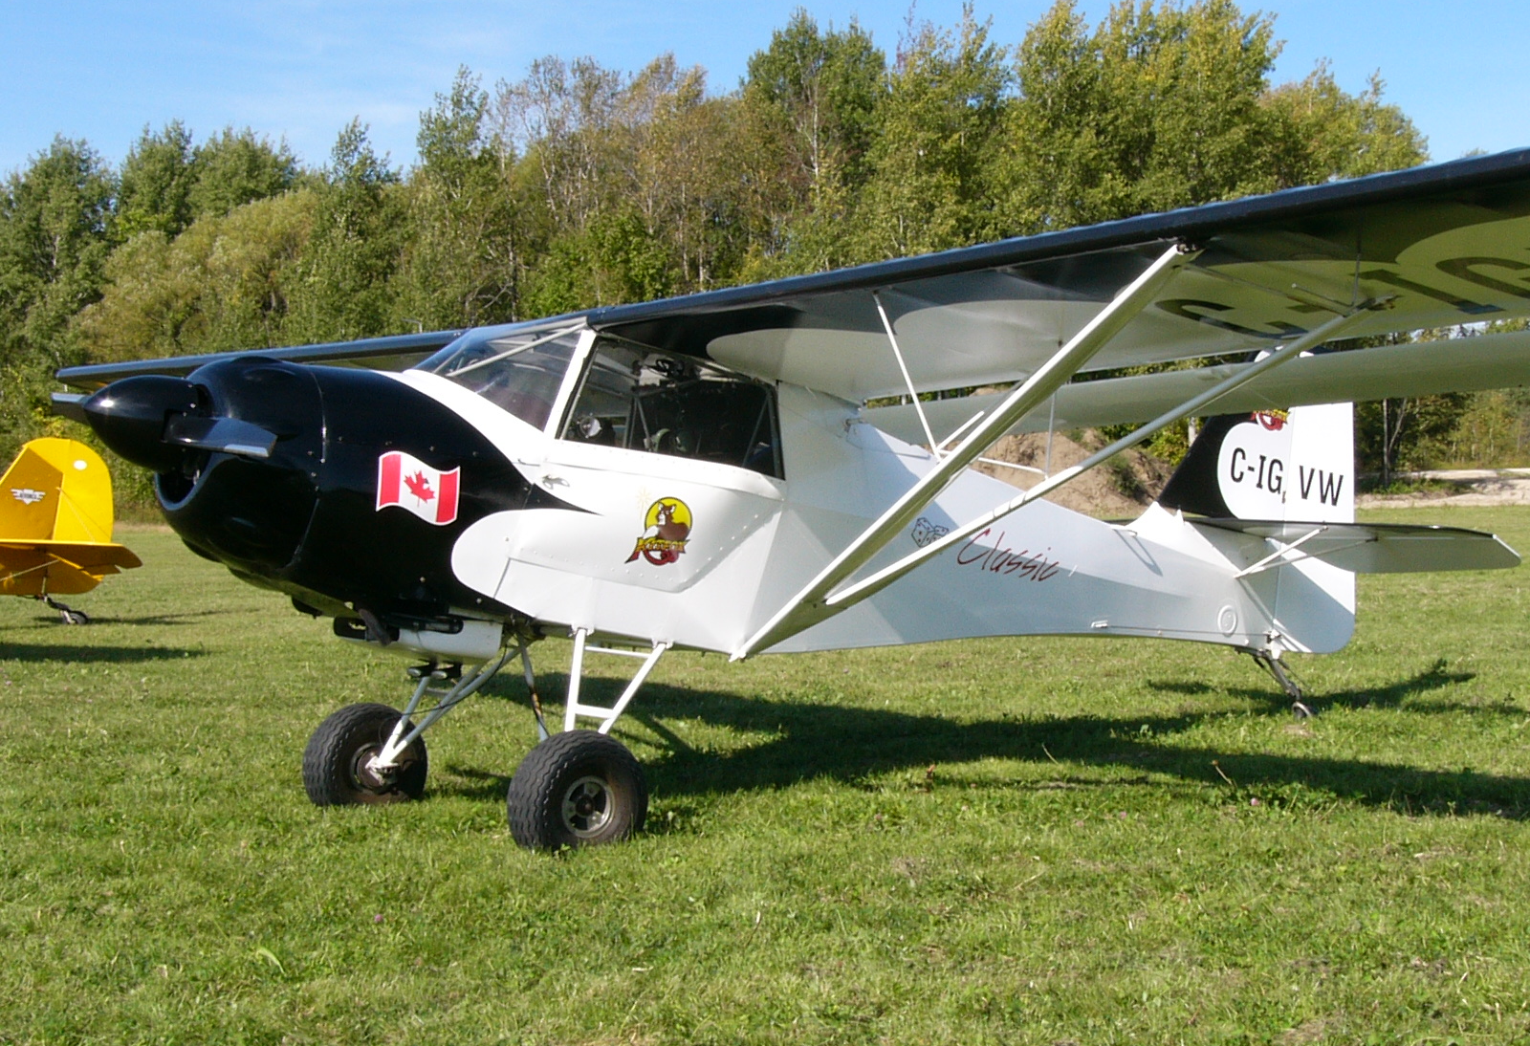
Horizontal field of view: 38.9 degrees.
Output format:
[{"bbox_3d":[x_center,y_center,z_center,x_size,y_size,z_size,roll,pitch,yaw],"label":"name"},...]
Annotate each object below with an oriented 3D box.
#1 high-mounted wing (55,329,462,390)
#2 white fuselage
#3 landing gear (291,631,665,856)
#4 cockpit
[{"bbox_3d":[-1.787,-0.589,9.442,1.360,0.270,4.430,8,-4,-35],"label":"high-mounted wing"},{"bbox_3d":[0.665,-0.084,7.959,4.630,1.160,1.040,4,-2,-35],"label":"white fuselage"},{"bbox_3d":[-0.817,0.652,6.912,0.730,0.710,1.540,-2,2,-35],"label":"landing gear"},{"bbox_3d":[-0.654,-0.406,7.016,1.150,0.460,1.020,5,-3,-35],"label":"cockpit"}]

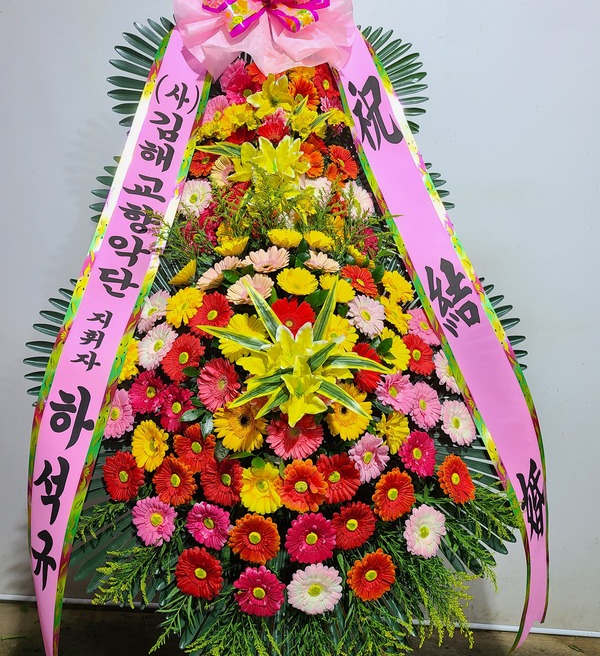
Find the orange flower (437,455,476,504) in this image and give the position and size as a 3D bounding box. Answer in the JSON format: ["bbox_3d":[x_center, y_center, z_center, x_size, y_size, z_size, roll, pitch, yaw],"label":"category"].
[{"bbox_3d":[0.336,0.325,1.290,0.105,0.105,0.035,-4,-19,-37],"label":"orange flower"}]

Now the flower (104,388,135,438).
[{"bbox_3d":[-0.408,0.189,1.330,0.107,0.107,0.037,5,-5,28],"label":"flower"}]

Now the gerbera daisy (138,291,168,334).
[{"bbox_3d":[-0.312,-0.031,1.315,0.108,0.108,0.035,8,-19,44],"label":"gerbera daisy"}]

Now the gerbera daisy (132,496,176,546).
[{"bbox_3d":[-0.310,0.412,1.280,0.105,0.105,0.037,3,-11,13],"label":"gerbera daisy"}]

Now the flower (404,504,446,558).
[{"bbox_3d":[0.249,0.413,1.219,0.106,0.106,0.042,-4,-10,-23],"label":"flower"}]

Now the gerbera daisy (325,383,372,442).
[{"bbox_3d":[0.093,0.167,1.199,0.113,0.113,0.042,-4,1,-22],"label":"gerbera daisy"}]

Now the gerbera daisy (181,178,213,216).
[{"bbox_3d":[-0.275,-0.347,1.619,0.105,0.105,0.042,1,-5,19],"label":"gerbera daisy"}]

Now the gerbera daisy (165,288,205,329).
[{"bbox_3d":[-0.252,-0.045,1.320,0.102,0.102,0.037,5,-16,30],"label":"gerbera daisy"}]

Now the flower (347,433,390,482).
[{"bbox_3d":[0.154,0.287,1.330,0.102,0.108,0.038,-4,-6,-20],"label":"flower"}]

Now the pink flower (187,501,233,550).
[{"bbox_3d":[-0.185,0.409,1.249,0.107,0.107,0.035,4,4,28],"label":"pink flower"}]

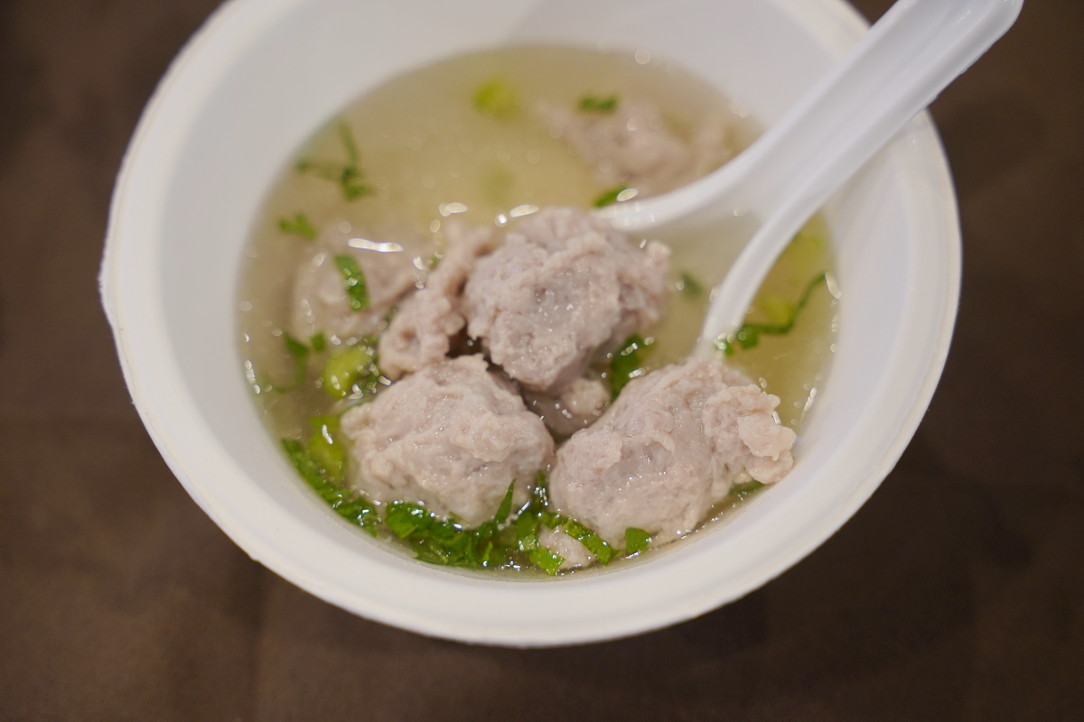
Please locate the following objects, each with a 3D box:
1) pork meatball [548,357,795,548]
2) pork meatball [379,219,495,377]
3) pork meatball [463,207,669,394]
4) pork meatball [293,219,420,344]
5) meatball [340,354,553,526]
[{"bbox_3d":[0.022,0.016,0.381,0.040,0.028,0.032,-10,65,-3],"label":"pork meatball"},{"bbox_3d":[-0.018,-0.011,0.398,0.022,0.023,0.030,29,69,14],"label":"pork meatball"},{"bbox_3d":[0.004,-0.010,0.385,0.035,0.029,0.032,-3,65,0],"label":"pork meatball"},{"bbox_3d":[-0.033,-0.014,0.411,0.026,0.024,0.026,-3,65,0],"label":"pork meatball"},{"bbox_3d":[-0.016,0.014,0.383,0.035,0.028,0.030,-3,65,0],"label":"meatball"}]

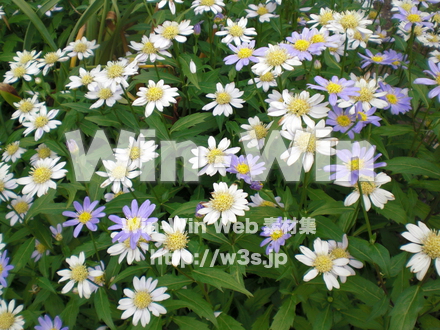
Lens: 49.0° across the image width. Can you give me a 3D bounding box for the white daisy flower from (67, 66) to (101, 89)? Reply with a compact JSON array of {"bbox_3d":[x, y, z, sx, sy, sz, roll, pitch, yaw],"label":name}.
[{"bbox_3d":[-0.142,-0.091,0.508,0.039,0.012,0.039,-15,49,-13],"label":"white daisy flower"}]

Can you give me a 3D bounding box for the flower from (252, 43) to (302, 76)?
[{"bbox_3d":[0.046,-0.085,0.388,0.041,0.012,0.041,0,48,7],"label":"flower"}]

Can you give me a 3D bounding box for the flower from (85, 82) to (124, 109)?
[{"bbox_3d":[-0.109,-0.066,0.455,0.038,0.013,0.038,-4,49,-13],"label":"flower"}]

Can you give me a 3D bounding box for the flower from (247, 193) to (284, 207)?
[{"bbox_3d":[0.043,0.037,0.450,0.036,0.013,0.036,5,39,6],"label":"flower"}]

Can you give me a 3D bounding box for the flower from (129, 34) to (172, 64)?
[{"bbox_3d":[-0.064,-0.107,0.445,0.040,0.013,0.040,0,49,0],"label":"flower"}]

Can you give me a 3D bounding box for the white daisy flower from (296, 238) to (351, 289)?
[{"bbox_3d":[0.072,0.069,0.335,0.040,0.014,0.040,3,50,13],"label":"white daisy flower"}]

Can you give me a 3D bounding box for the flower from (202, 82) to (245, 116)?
[{"bbox_3d":[0.004,-0.065,0.480,0.042,0.014,0.042,0,60,0],"label":"flower"}]

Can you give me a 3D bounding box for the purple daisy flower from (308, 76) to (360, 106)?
[{"bbox_3d":[0.086,-0.056,0.366,0.040,0.012,0.040,8,40,12],"label":"purple daisy flower"}]

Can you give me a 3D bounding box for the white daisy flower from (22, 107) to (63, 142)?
[{"bbox_3d":[-0.166,-0.039,0.450,0.037,0.013,0.037,-17,58,-18],"label":"white daisy flower"}]

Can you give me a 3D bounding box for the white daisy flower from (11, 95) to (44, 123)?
[{"bbox_3d":[-0.210,-0.062,0.529,0.039,0.012,0.039,-18,57,-19],"label":"white daisy flower"}]

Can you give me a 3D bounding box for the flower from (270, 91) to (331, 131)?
[{"bbox_3d":[0.058,-0.040,0.355,0.044,0.015,0.044,0,48,0],"label":"flower"}]

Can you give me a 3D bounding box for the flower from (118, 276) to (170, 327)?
[{"bbox_3d":[-0.060,0.109,0.385,0.040,0.012,0.040,0,59,0],"label":"flower"}]

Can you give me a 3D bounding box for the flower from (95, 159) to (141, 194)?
[{"bbox_3d":[-0.092,0.011,0.432,0.039,0.013,0.039,0,51,-12],"label":"flower"}]

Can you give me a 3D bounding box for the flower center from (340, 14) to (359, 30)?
[{"bbox_3d":[0.134,-0.147,0.500,0.018,0.010,0.018,0,57,0],"label":"flower center"}]

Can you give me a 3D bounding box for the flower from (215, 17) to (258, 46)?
[{"bbox_3d":[0.015,-0.122,0.442,0.038,0.011,0.038,0,54,2],"label":"flower"}]

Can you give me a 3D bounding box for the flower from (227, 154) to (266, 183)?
[{"bbox_3d":[0.026,0.004,0.467,0.037,0.013,0.037,0,50,3],"label":"flower"}]

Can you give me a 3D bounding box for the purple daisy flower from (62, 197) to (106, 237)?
[{"bbox_3d":[-0.123,0.047,0.440,0.040,0.012,0.040,0,56,-16],"label":"purple daisy flower"}]

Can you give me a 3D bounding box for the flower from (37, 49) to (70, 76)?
[{"bbox_3d":[-0.187,-0.115,0.540,0.036,0.013,0.036,-9,48,0],"label":"flower"}]

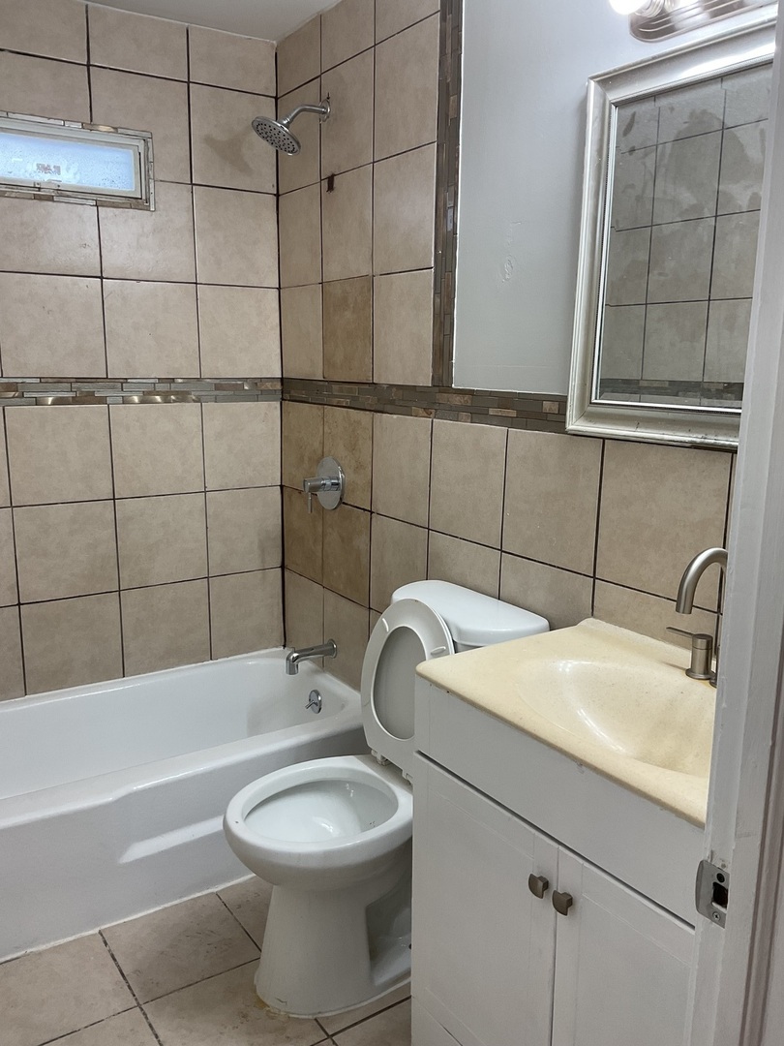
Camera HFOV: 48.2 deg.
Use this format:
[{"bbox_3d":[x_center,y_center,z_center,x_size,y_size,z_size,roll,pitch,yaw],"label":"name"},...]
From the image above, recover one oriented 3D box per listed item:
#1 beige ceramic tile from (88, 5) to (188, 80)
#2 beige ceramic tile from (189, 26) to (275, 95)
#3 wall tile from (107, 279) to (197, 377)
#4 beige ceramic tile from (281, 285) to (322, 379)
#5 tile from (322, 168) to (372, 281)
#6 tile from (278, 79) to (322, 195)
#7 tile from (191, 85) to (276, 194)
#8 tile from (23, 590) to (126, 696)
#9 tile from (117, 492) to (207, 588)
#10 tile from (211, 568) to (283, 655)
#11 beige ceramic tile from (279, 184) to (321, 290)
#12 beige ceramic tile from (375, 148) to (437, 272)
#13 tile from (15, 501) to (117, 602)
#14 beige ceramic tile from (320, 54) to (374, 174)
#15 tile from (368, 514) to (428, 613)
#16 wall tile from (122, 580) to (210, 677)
[{"bbox_3d":[-0.767,-1.455,2.672,0.304,0.162,0.012,-7,13,-32],"label":"beige ceramic tile"},{"bbox_3d":[-0.510,-1.480,2.822,0.293,0.163,0.010,-7,13,-32],"label":"beige ceramic tile"},{"bbox_3d":[-0.774,-0.624,2.834,0.304,0.300,0.012,-7,13,-32],"label":"wall tile"},{"bbox_3d":[-0.302,-0.639,2.934,0.010,0.301,0.307,-7,13,-32],"label":"beige ceramic tile"},{"bbox_3d":[-0.131,-0.890,2.631,0.012,0.304,0.304,-7,13,-32],"label":"tile"},{"bbox_3d":[-0.295,-1.234,2.808,0.010,0.298,0.306,-7,13,-32],"label":"tile"},{"bbox_3d":[-0.510,-1.246,2.858,0.292,0.298,0.010,-7,13,-32],"label":"tile"},{"bbox_3d":[-1.044,0.390,2.869,0.307,0.302,0.010,-7,13,-32],"label":"tile"},{"bbox_3d":[-0.781,0.059,2.975,0.305,0.303,0.010,-7,13,-32],"label":"tile"},{"bbox_3d":[-0.528,0.328,3.188,0.294,0.302,0.012,-7,13,-32],"label":"tile"},{"bbox_3d":[-0.299,-0.938,2.876,0.010,0.304,0.307,-7,13,-32],"label":"beige ceramic tile"},{"bbox_3d":[0.035,-0.839,2.379,0.012,0.304,0.300,-7,13,-32],"label":"beige ceramic tile"},{"bbox_3d":[-1.034,0.087,2.784,0.303,0.300,0.010,-7,13,-32],"label":"tile"},{"bbox_3d":[-0.130,-1.195,2.583,0.010,0.301,0.304,-7,13,-32],"label":"beige ceramic tile"},{"bbox_3d":[0.025,0.142,2.555,0.010,0.300,0.299,-7,13,-32],"label":"tile"},{"bbox_3d":[-0.779,0.355,3.014,0.304,0.299,0.010,-7,13,-32],"label":"wall tile"}]

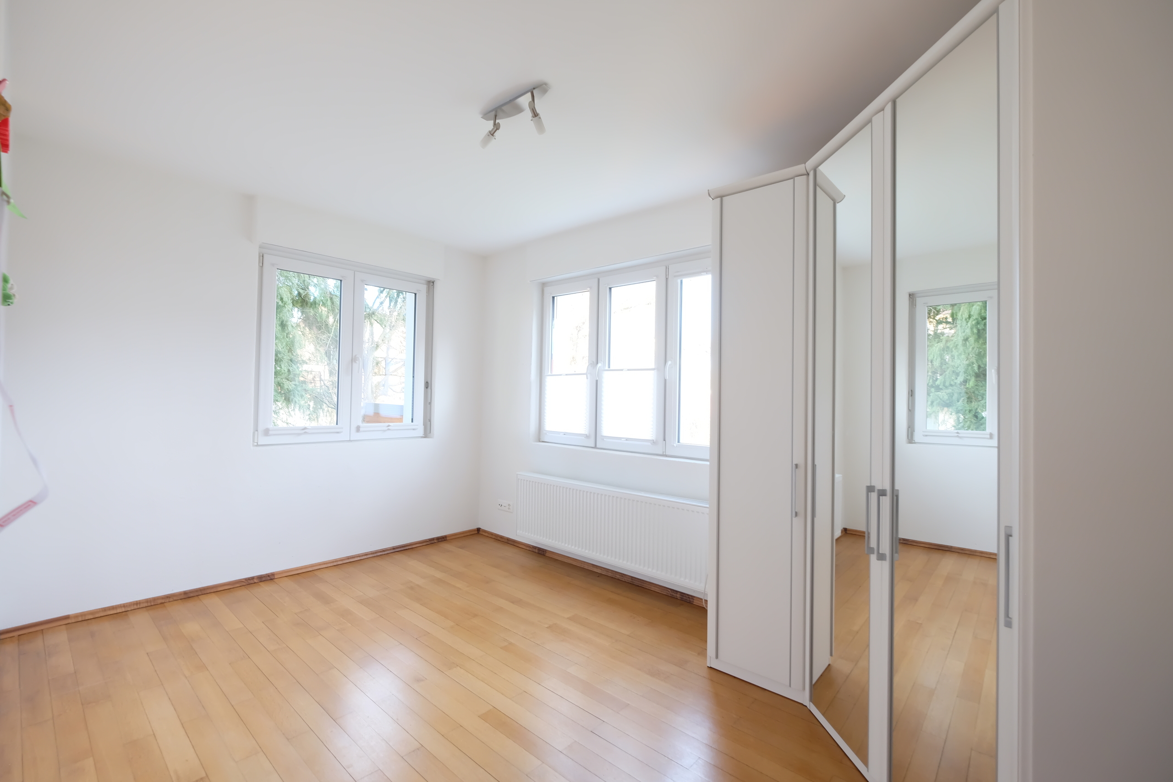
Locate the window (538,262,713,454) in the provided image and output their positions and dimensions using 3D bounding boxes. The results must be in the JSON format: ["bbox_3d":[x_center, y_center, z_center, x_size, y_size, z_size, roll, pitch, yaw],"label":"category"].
[{"bbox_3d":[0.300,-0.215,3.620,1.780,1.350,0.100,0,-1,41],"label":"window"}]

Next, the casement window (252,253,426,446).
[{"bbox_3d":[-1.818,-0.287,3.774,0.100,1.338,1.250,0,-1,44],"label":"casement window"}]

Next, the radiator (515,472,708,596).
[{"bbox_3d":[0.154,0.940,3.440,1.860,0.494,0.110,0,-1,41],"label":"radiator"}]

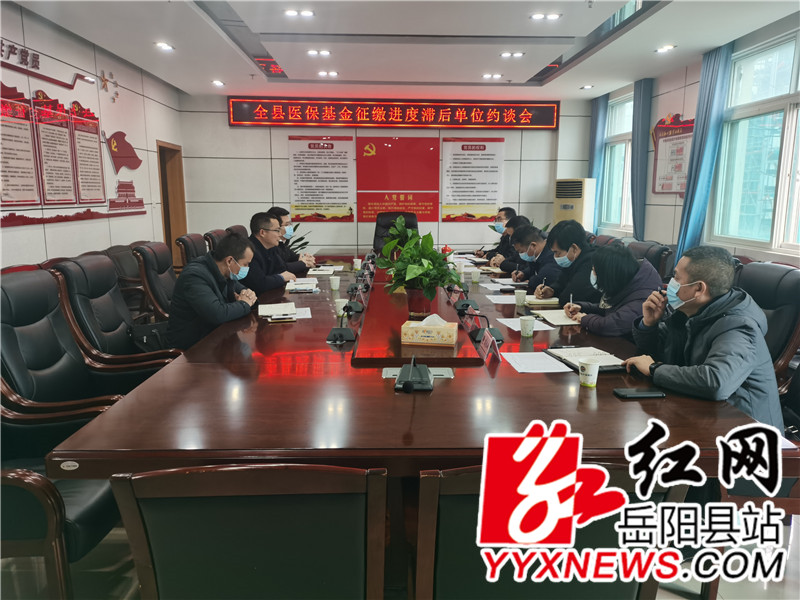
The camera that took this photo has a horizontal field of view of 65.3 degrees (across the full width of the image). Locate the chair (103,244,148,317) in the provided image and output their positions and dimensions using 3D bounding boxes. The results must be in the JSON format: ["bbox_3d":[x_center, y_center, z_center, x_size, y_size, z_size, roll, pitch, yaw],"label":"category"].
[{"bbox_3d":[-2.220,0.035,5.466,0.650,1.000,0.620,-1,10,-3],"label":"chair"}]

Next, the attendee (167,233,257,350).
[{"bbox_3d":[-1.060,0.201,3.820,0.700,1.220,0.550,0,10,0],"label":"attendee"}]

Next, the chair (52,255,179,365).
[{"bbox_3d":[-1.288,0.323,3.249,0.710,1.110,0.640,0,10,2],"label":"chair"}]

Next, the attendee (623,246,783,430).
[{"bbox_3d":[1.072,0.422,2.435,0.670,1.250,0.570,1,10,6],"label":"attendee"}]

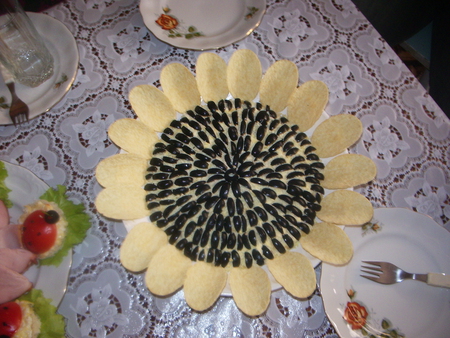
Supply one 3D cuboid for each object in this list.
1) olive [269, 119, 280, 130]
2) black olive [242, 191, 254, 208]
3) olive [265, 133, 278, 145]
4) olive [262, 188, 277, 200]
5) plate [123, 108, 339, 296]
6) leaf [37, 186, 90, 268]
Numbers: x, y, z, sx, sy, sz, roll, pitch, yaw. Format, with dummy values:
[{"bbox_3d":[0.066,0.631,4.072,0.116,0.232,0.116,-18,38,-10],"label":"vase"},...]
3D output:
[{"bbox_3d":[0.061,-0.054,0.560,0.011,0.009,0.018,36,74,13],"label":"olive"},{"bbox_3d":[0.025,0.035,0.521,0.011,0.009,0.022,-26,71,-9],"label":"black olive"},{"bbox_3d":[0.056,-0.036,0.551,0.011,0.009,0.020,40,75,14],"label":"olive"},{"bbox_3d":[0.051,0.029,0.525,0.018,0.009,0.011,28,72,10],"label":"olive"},{"bbox_3d":[0.012,0.009,0.560,0.282,0.024,0.282,0,69,0],"label":"plate"},{"bbox_3d":[-0.186,0.063,0.521,0.065,0.024,0.096,0,69,0],"label":"leaf"}]

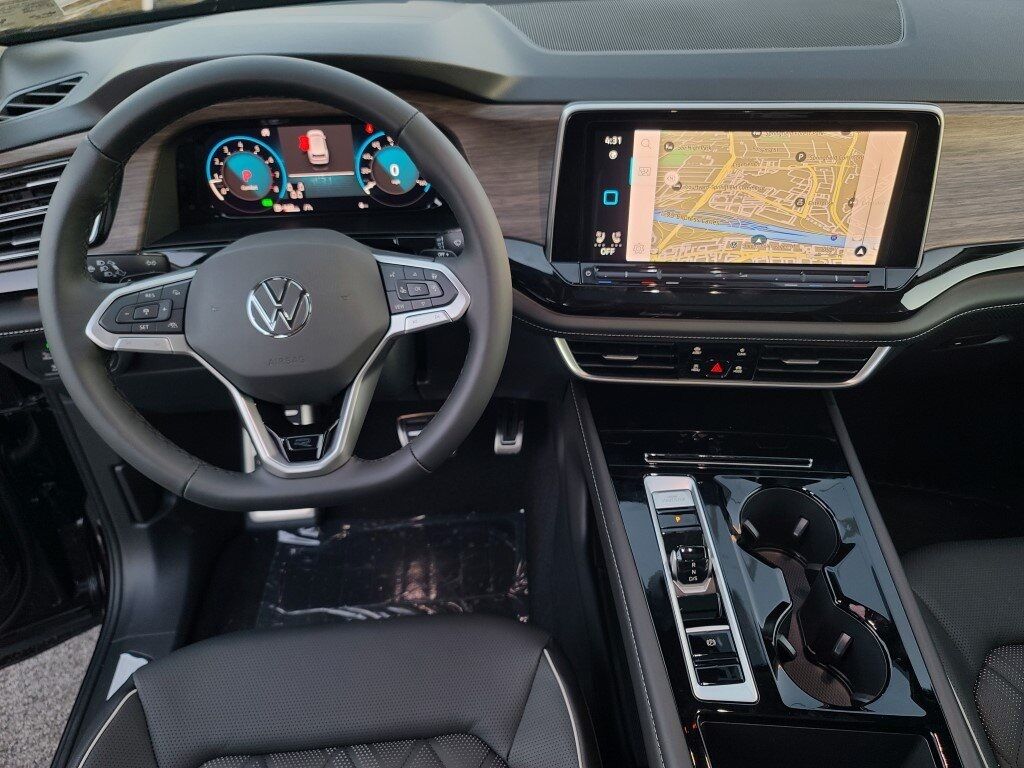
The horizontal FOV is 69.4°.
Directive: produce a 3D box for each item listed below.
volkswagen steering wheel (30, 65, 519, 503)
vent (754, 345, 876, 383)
[{"bbox_3d":[-0.186,-0.073,0.613,0.372,0.364,0.080,-6,13,-3],"label":"volkswagen steering wheel"},{"bbox_3d":[0.312,-0.025,0.762,0.125,0.045,0.032,1,32,1],"label":"vent"}]

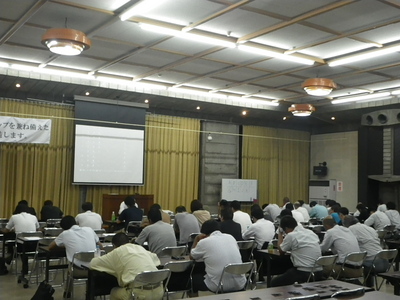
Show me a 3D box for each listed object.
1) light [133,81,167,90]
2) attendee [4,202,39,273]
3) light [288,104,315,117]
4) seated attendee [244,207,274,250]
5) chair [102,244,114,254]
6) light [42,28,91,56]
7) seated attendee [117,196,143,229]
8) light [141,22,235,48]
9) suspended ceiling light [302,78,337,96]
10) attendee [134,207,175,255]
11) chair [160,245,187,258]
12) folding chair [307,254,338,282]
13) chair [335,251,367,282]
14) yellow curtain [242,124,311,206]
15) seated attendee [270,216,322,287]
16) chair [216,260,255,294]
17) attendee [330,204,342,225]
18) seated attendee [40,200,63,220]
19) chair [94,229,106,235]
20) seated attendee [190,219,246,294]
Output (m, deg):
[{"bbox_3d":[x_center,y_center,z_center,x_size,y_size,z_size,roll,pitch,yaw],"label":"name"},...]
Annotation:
[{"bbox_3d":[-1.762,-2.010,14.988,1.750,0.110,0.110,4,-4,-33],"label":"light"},{"bbox_3d":[-3.220,1.614,8.804,0.540,1.240,0.780,3,-5,-35],"label":"attendee"},{"bbox_3d":[3.545,-1.377,16.917,0.890,0.340,0.890,1,-4,0],"label":"light"},{"bbox_3d":[1.010,1.609,8.304,0.540,1.280,0.800,3,-5,-35],"label":"seated attendee"},{"bbox_3d":[-1.304,1.766,7.112,0.460,0.760,0.470,4,-4,-33],"label":"chair"},{"bbox_3d":[-2.451,-1.974,8.909,0.890,0.340,0.890,1,-4,0],"label":"light"},{"bbox_3d":[-1.631,1.760,11.358,0.540,1.320,0.780,4,-4,-34],"label":"seated attendee"},{"bbox_3d":[-0.188,-2.312,9.912,2.380,0.120,0.160,3,-5,-35],"label":"light"},{"bbox_3d":[3.266,-1.719,13.264,0.950,0.380,0.950,1,-4,0],"label":"suspended ceiling light"},{"bbox_3d":[-0.613,1.508,7.129,0.540,1.280,0.800,4,-5,-35],"label":"attendee"},{"bbox_3d":[-0.518,1.754,6.986,0.460,0.770,0.480,3,-5,-35],"label":"chair"},{"bbox_3d":[1.599,1.813,6.657,0.460,0.760,0.470,4,-4,-33],"label":"folding chair"},{"bbox_3d":[2.012,1.790,6.771,0.460,0.770,0.490,4,-5,-36],"label":"chair"},{"bbox_3d":[3.461,1.111,21.660,4.087,4.058,0.200,4,-4,-33],"label":"yellow curtain"},{"bbox_3d":[1.352,1.518,6.572,0.520,1.260,0.850,4,-5,-35],"label":"seated attendee"},{"bbox_3d":[0.339,1.683,5.679,0.460,0.770,0.490,4,-5,-37],"label":"chair"},{"bbox_3d":[3.140,1.888,11.318,0.480,1.240,0.780,4,-5,-35],"label":"attendee"},{"bbox_3d":[-3.531,1.791,11.510,0.520,1.200,0.780,4,-5,-35],"label":"seated attendee"},{"bbox_3d":[-2.010,1.816,8.776,0.460,0.770,0.480,4,-5,-35],"label":"chair"},{"bbox_3d":[0.189,1.527,6.085,0.580,1.270,0.820,4,-4,-34],"label":"seated attendee"}]

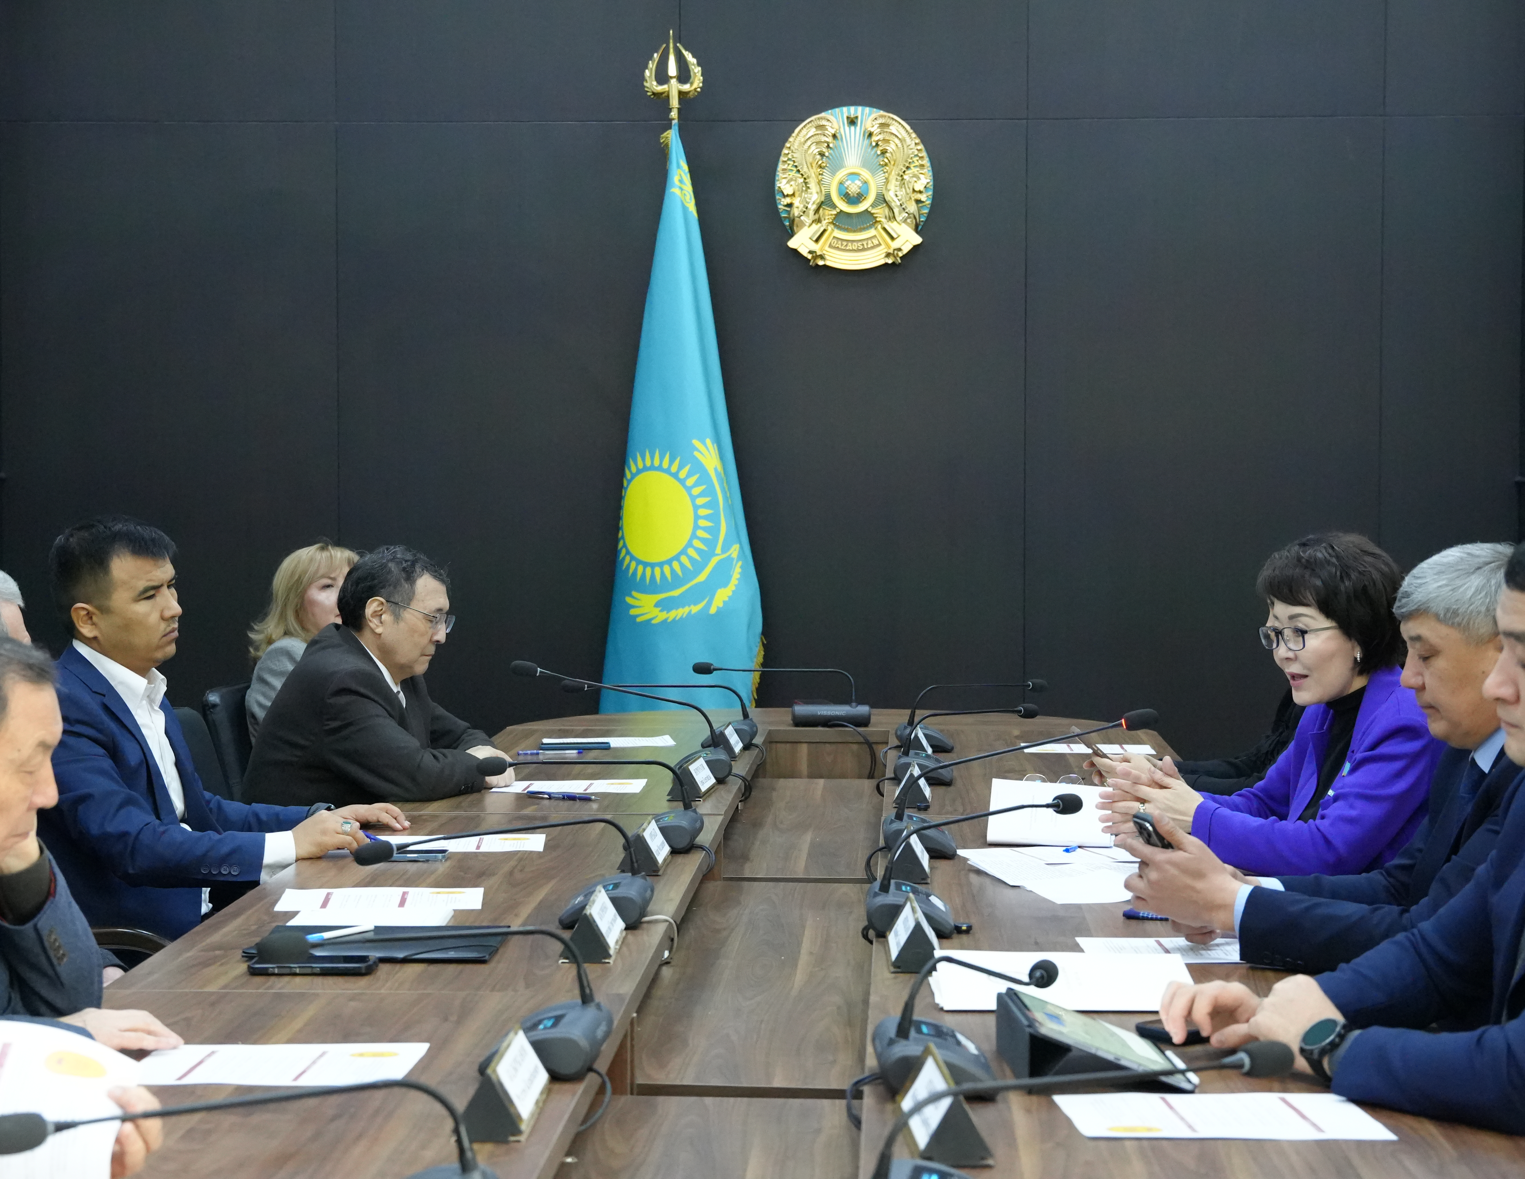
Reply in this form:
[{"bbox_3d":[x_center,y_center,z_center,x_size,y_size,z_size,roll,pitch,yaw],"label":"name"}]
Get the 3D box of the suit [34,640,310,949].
[{"bbox_3d":[-0.996,0.414,4.948,0.470,0.640,0.550,1,3,15],"label":"suit"}]

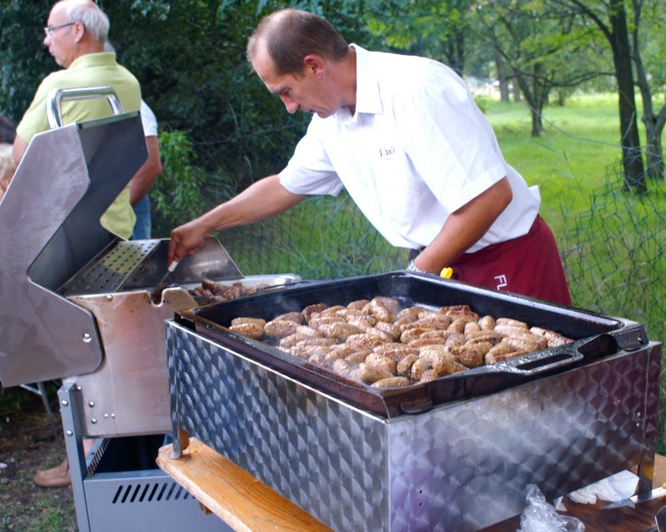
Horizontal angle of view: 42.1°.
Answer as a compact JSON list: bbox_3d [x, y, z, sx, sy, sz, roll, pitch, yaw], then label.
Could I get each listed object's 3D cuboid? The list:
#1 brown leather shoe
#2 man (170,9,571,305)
[{"bbox_3d":[-0.965,0.760,3.240,0.290,0.105,0.108,-2,12,-3],"label":"brown leather shoe"},{"bbox_3d":[0.114,0.214,2.060,0.800,1.600,0.620,-7,13,-24],"label":"man"}]

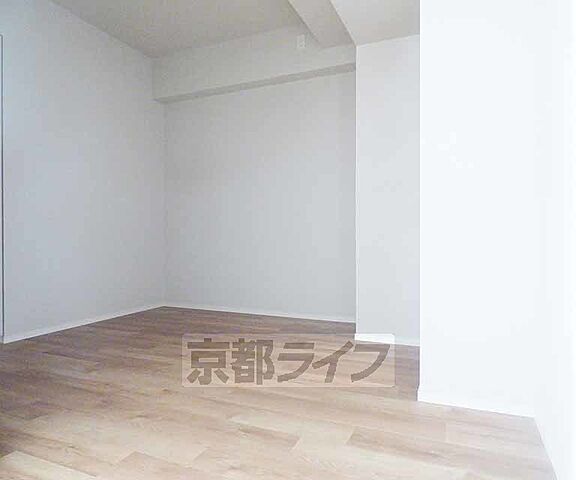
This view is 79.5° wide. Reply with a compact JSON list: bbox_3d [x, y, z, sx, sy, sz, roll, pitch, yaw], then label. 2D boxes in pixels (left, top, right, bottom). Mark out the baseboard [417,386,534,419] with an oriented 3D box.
[{"bbox_3d":[0.793,0.692,1.487,0.440,0.055,0.015,0,0,20],"label":"baseboard"}]

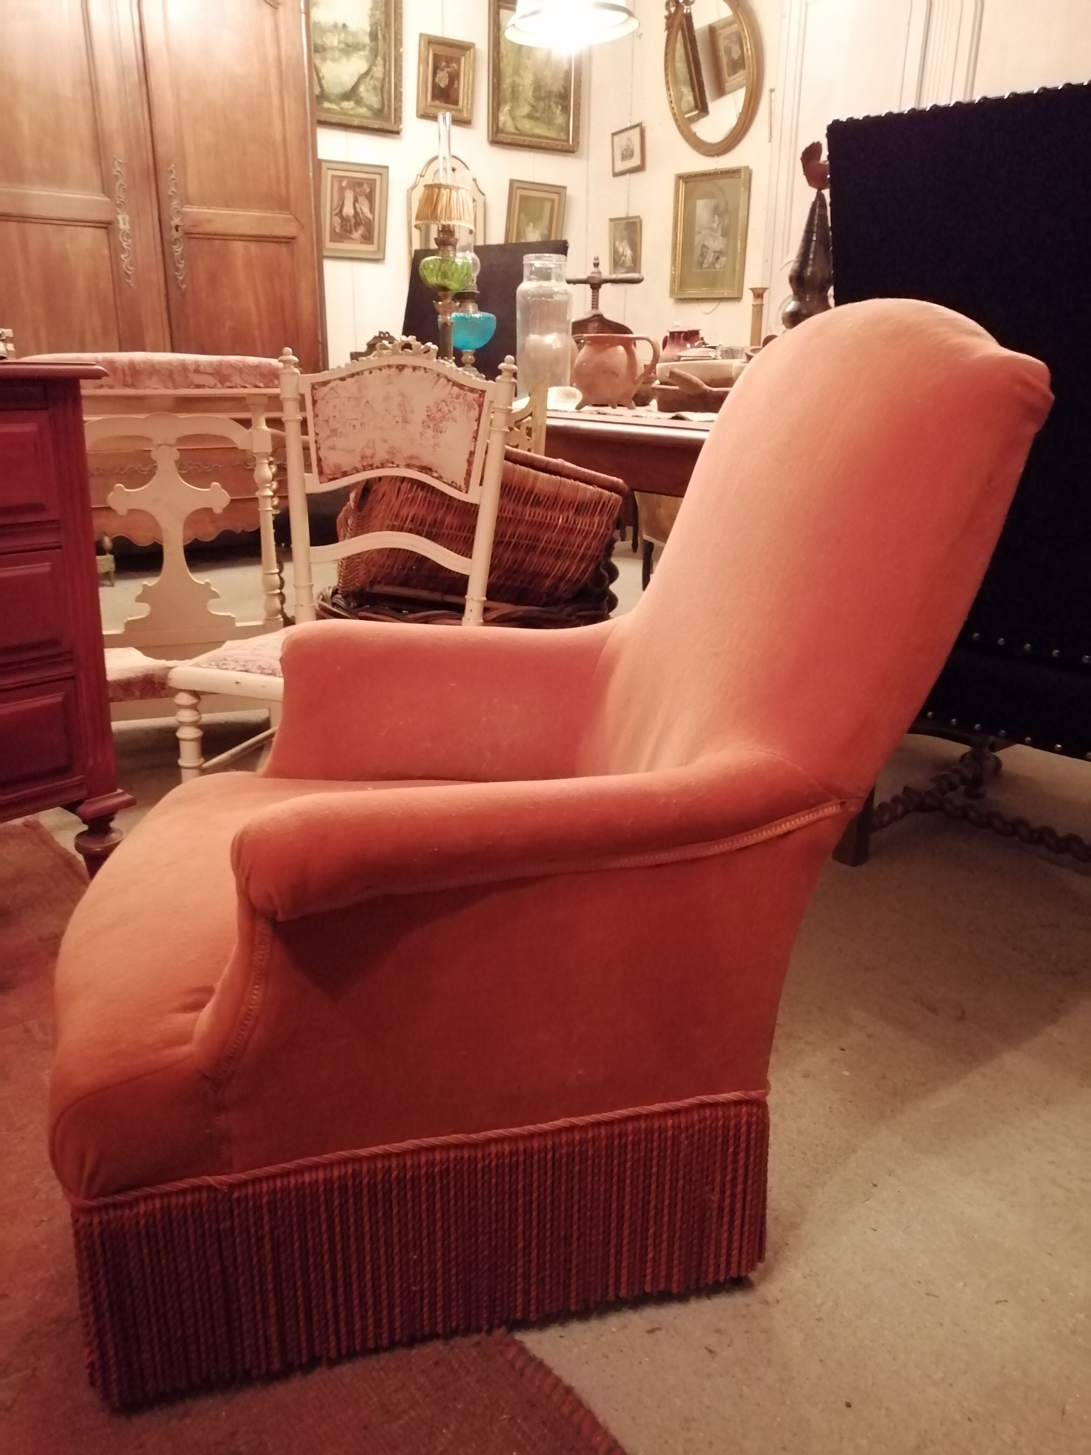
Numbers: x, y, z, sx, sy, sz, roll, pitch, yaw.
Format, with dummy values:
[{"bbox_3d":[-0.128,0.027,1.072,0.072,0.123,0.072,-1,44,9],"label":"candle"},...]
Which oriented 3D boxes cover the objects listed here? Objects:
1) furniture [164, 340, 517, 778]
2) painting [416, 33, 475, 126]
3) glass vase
[{"bbox_3d":[-0.367,-0.207,1.947,0.475,0.914,0.510,8,20,19],"label":"furniture"},{"bbox_3d":[-0.462,-2.938,4.968,0.278,0.324,0.050,-11,29,-31],"label":"painting"},{"bbox_3d":[-0.004,-1.126,3.103,0.160,0.396,0.160,1,19,0],"label":"glass vase"}]

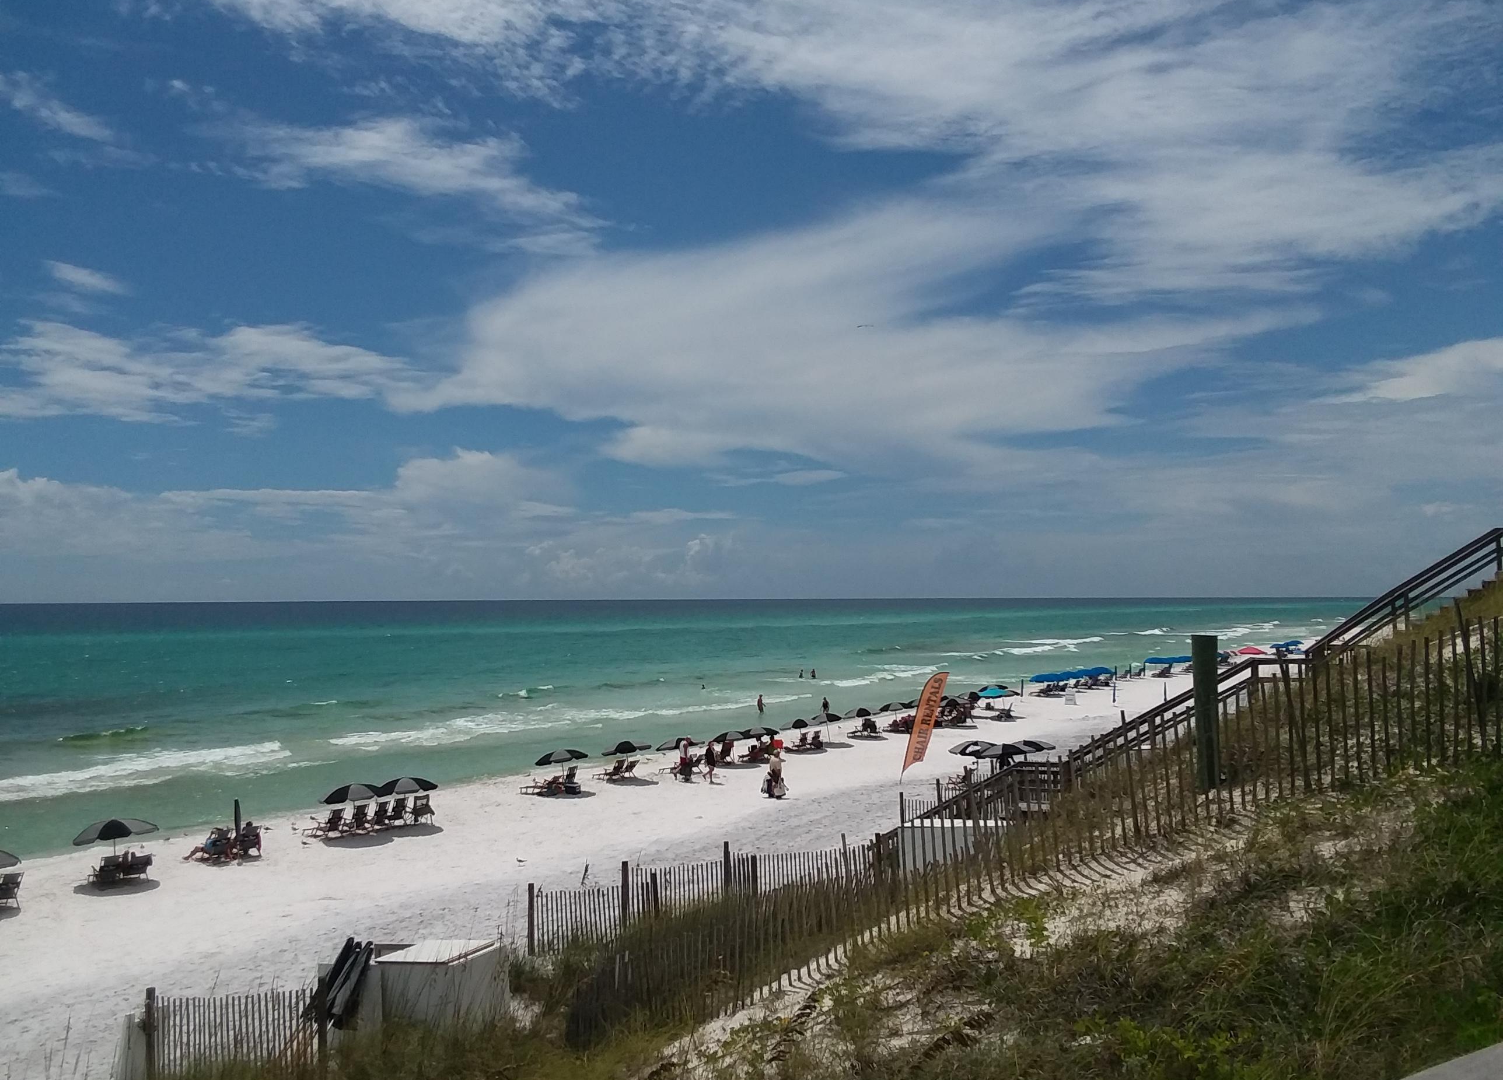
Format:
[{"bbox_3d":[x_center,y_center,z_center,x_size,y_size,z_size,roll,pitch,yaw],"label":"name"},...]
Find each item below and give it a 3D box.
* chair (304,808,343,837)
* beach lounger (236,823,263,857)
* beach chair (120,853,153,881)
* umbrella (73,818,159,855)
[{"bbox_3d":[-13.354,8.823,39.286,1.250,0.880,0.630,-2,-3,33],"label":"chair"},{"bbox_3d":[-14.984,8.718,36.921,1.200,0.880,0.630,-2,-3,33],"label":"beach lounger"},{"bbox_3d":[-16.629,8.600,33.596,1.200,0.820,0.630,-2,-3,33],"label":"beach chair"},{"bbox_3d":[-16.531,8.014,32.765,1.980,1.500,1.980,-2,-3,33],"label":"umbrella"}]

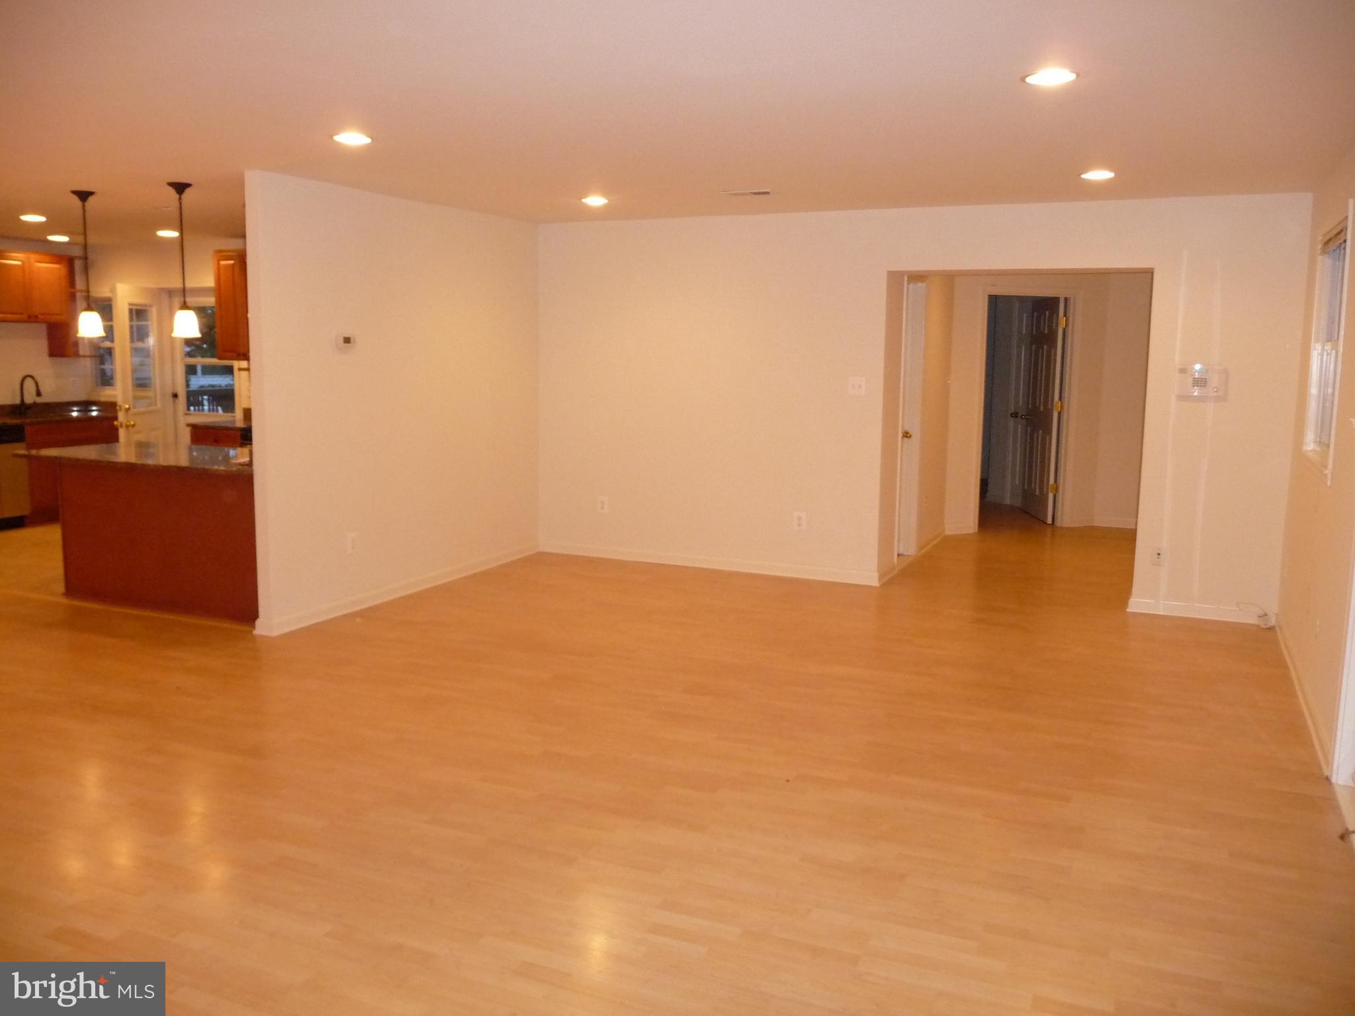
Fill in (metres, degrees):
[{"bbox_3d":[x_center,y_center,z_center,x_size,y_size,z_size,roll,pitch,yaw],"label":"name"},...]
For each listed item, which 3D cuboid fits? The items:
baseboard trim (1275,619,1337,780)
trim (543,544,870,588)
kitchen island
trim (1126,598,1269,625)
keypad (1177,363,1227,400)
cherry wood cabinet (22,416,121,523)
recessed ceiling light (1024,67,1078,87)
[{"bbox_3d":[2.953,0.803,5.209,0.018,0.090,2.521,4,9,24],"label":"baseboard trim"},{"bbox_3d":[0.146,0.385,7.831,2.620,0.090,0.018,4,9,24],"label":"trim"},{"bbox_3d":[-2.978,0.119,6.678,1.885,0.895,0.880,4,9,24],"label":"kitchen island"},{"bbox_3d":[3.107,0.611,6.511,0.795,0.090,0.018,4,9,24],"label":"trim"},{"bbox_3d":[3.032,-0.737,6.335,0.265,0.185,0.040,4,9,24],"label":"keypad"},{"bbox_3d":[-5.532,-0.354,9.761,0.600,0.875,0.920,4,9,24],"label":"cherry wood cabinet"},{"bbox_3d":[1.200,-1.386,3.529,0.182,0.030,0.182,4,9,24],"label":"recessed ceiling light"}]

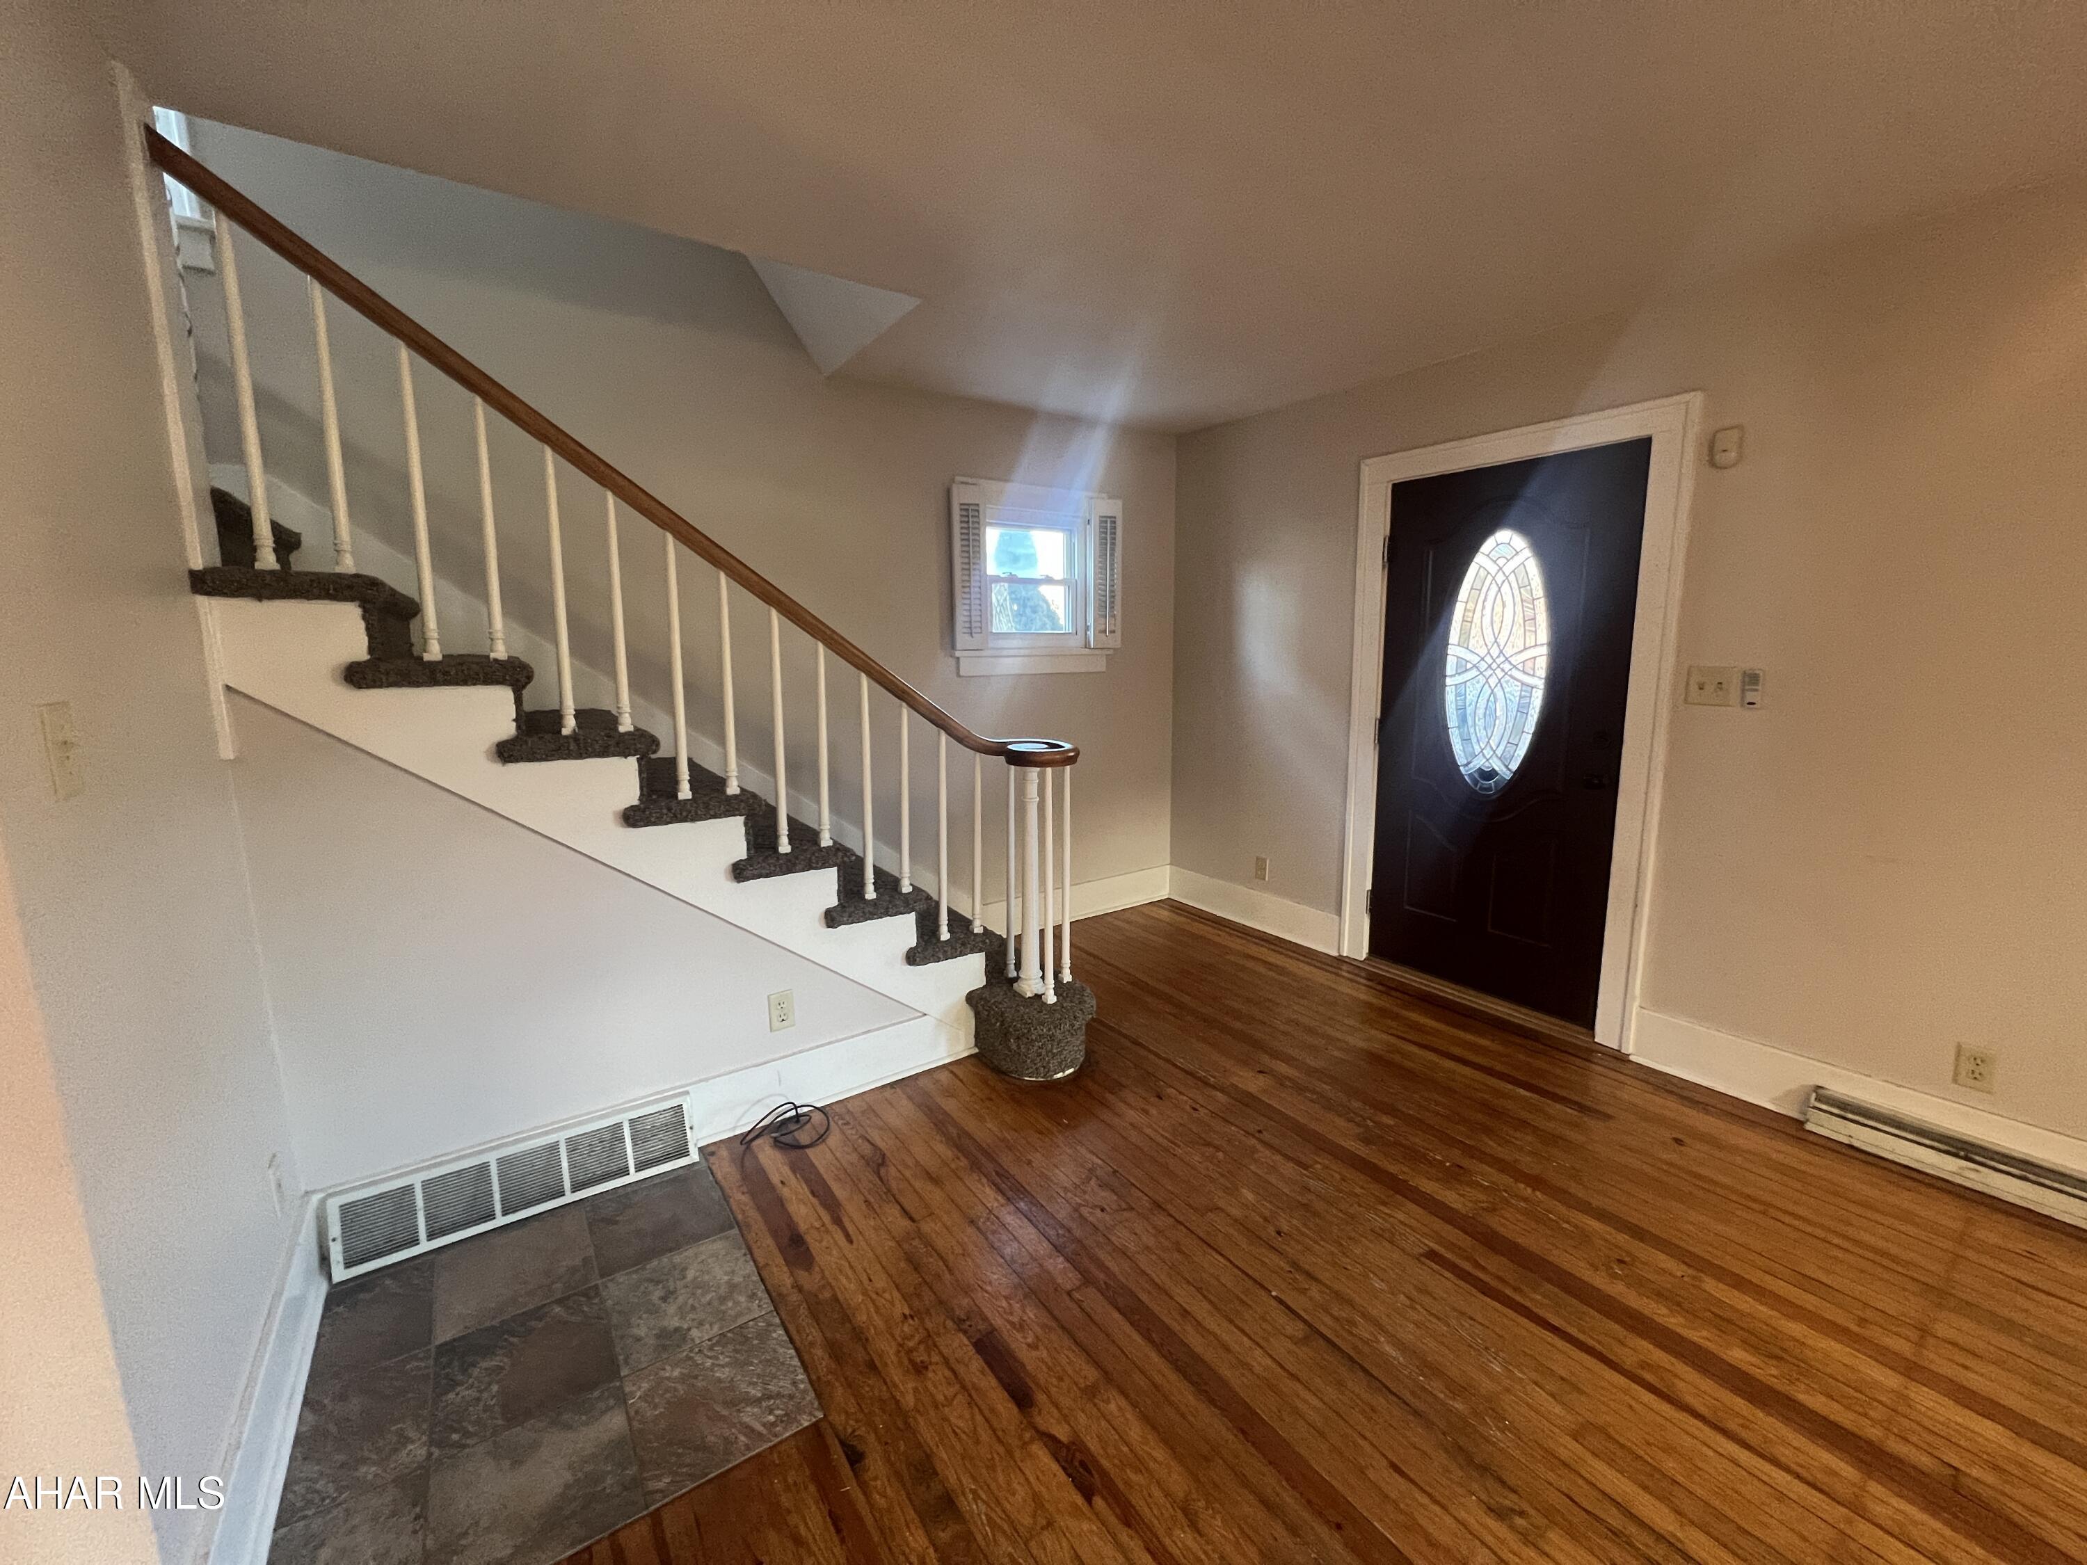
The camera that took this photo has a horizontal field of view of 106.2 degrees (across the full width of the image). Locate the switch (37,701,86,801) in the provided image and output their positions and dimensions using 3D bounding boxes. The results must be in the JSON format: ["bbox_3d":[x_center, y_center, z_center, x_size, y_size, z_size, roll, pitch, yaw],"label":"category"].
[{"bbox_3d":[-1.241,-0.041,0.993,0.010,0.115,0.071,-7,11,-35],"label":"switch"}]

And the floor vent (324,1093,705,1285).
[{"bbox_3d":[-1.323,1.008,2.023,0.787,0.202,0.056,-7,11,-35],"label":"floor vent"}]

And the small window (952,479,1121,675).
[{"bbox_3d":[0.012,-0.979,3.833,0.959,0.883,0.111,-7,11,-35],"label":"small window"}]

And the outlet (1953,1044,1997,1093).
[{"bbox_3d":[2.475,0.765,2.084,0.010,0.115,0.071,-7,11,-35],"label":"outlet"}]

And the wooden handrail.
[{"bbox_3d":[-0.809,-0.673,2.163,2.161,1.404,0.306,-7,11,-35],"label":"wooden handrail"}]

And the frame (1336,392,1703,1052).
[{"bbox_3d":[1.769,-0.203,3.115,0.125,2.217,1.161,-7,11,-35],"label":"frame"}]

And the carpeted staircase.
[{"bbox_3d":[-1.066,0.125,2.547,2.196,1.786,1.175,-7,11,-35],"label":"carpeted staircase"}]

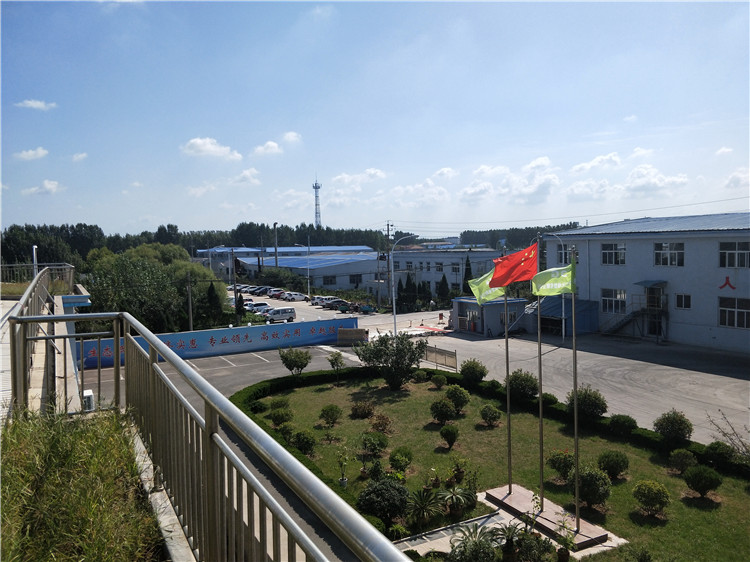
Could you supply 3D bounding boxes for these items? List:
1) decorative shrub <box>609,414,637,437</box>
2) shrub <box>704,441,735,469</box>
[{"bbox_3d":[12.756,7.389,27.769,1.515,1.039,1.469,1,4,25],"label":"decorative shrub"},{"bbox_3d":[13.474,6.830,21.132,1.173,1.161,1.173,-1,4,0],"label":"shrub"}]

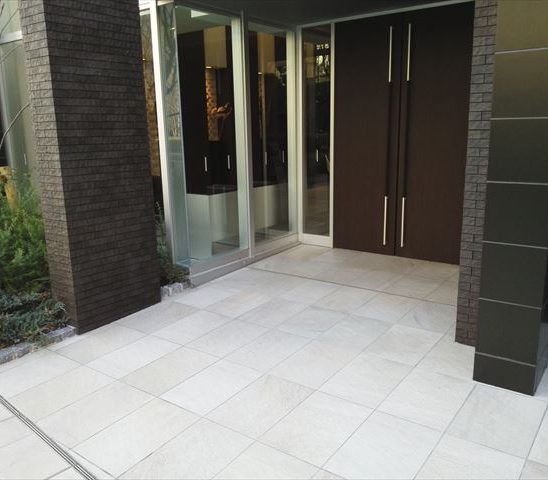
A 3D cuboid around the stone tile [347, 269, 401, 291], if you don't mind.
[{"bbox_3d":[1.054,0.423,5.175,0.400,0.020,0.600,8,17,36],"label":"stone tile"}]

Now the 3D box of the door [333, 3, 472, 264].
[{"bbox_3d":[1.379,-1.113,5.665,1.571,2.692,0.079,8,17,35],"label":"door"}]

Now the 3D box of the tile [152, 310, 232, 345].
[{"bbox_3d":[-0.664,0.726,4.140,0.393,0.024,0.605,8,17,35],"label":"tile"}]

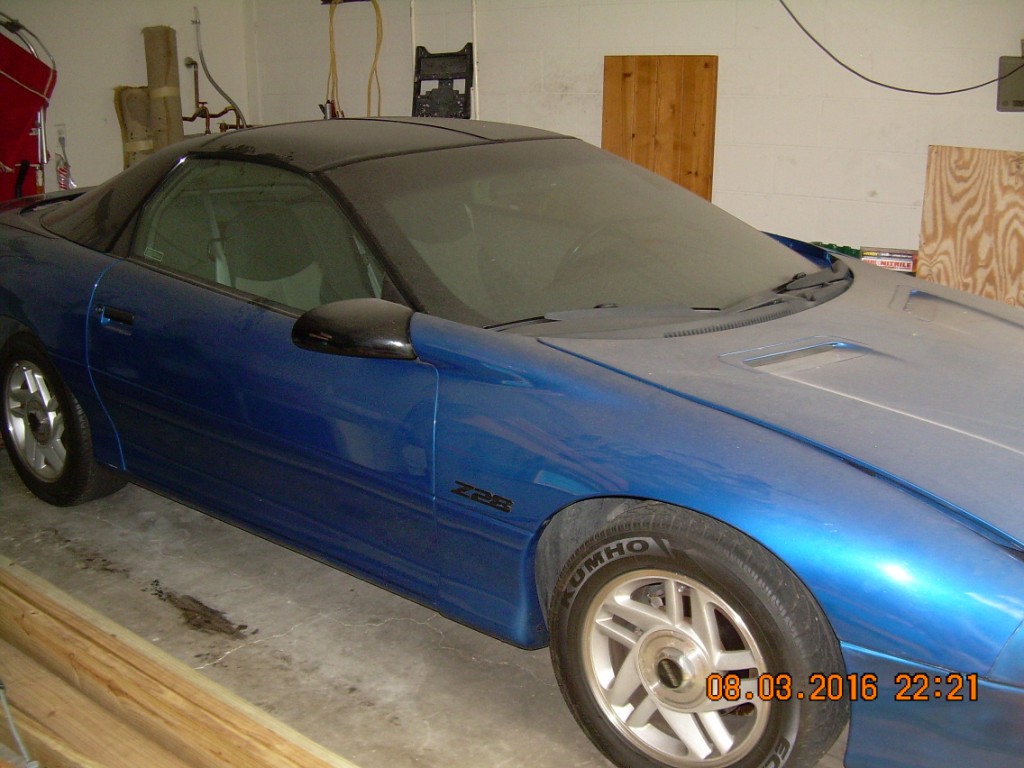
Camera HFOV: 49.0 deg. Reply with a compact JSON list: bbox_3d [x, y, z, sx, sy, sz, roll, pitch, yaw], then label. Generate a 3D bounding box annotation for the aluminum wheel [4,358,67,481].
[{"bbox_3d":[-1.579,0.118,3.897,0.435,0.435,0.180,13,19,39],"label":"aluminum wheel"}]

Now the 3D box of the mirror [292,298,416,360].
[{"bbox_3d":[-0.359,-0.126,2.533,0.220,0.130,0.250,13,19,39],"label":"mirror"}]

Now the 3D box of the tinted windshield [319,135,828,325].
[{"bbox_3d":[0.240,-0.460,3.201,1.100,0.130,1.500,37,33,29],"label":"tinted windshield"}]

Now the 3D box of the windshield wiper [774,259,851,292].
[{"bbox_3d":[0.898,-0.322,3.325,0.080,0.070,0.620,10,18,32],"label":"windshield wiper"}]

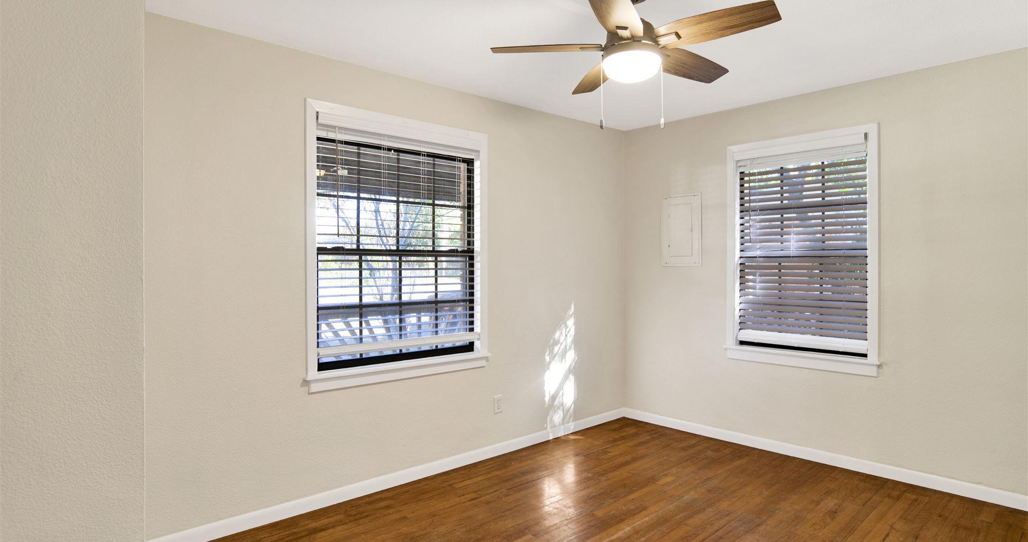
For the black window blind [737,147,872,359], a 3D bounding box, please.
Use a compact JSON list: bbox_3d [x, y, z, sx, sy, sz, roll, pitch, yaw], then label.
[{"bbox_3d":[1.925,-0.143,3.496,0.799,1.327,0.065,1,1,44],"label":"black window blind"}]

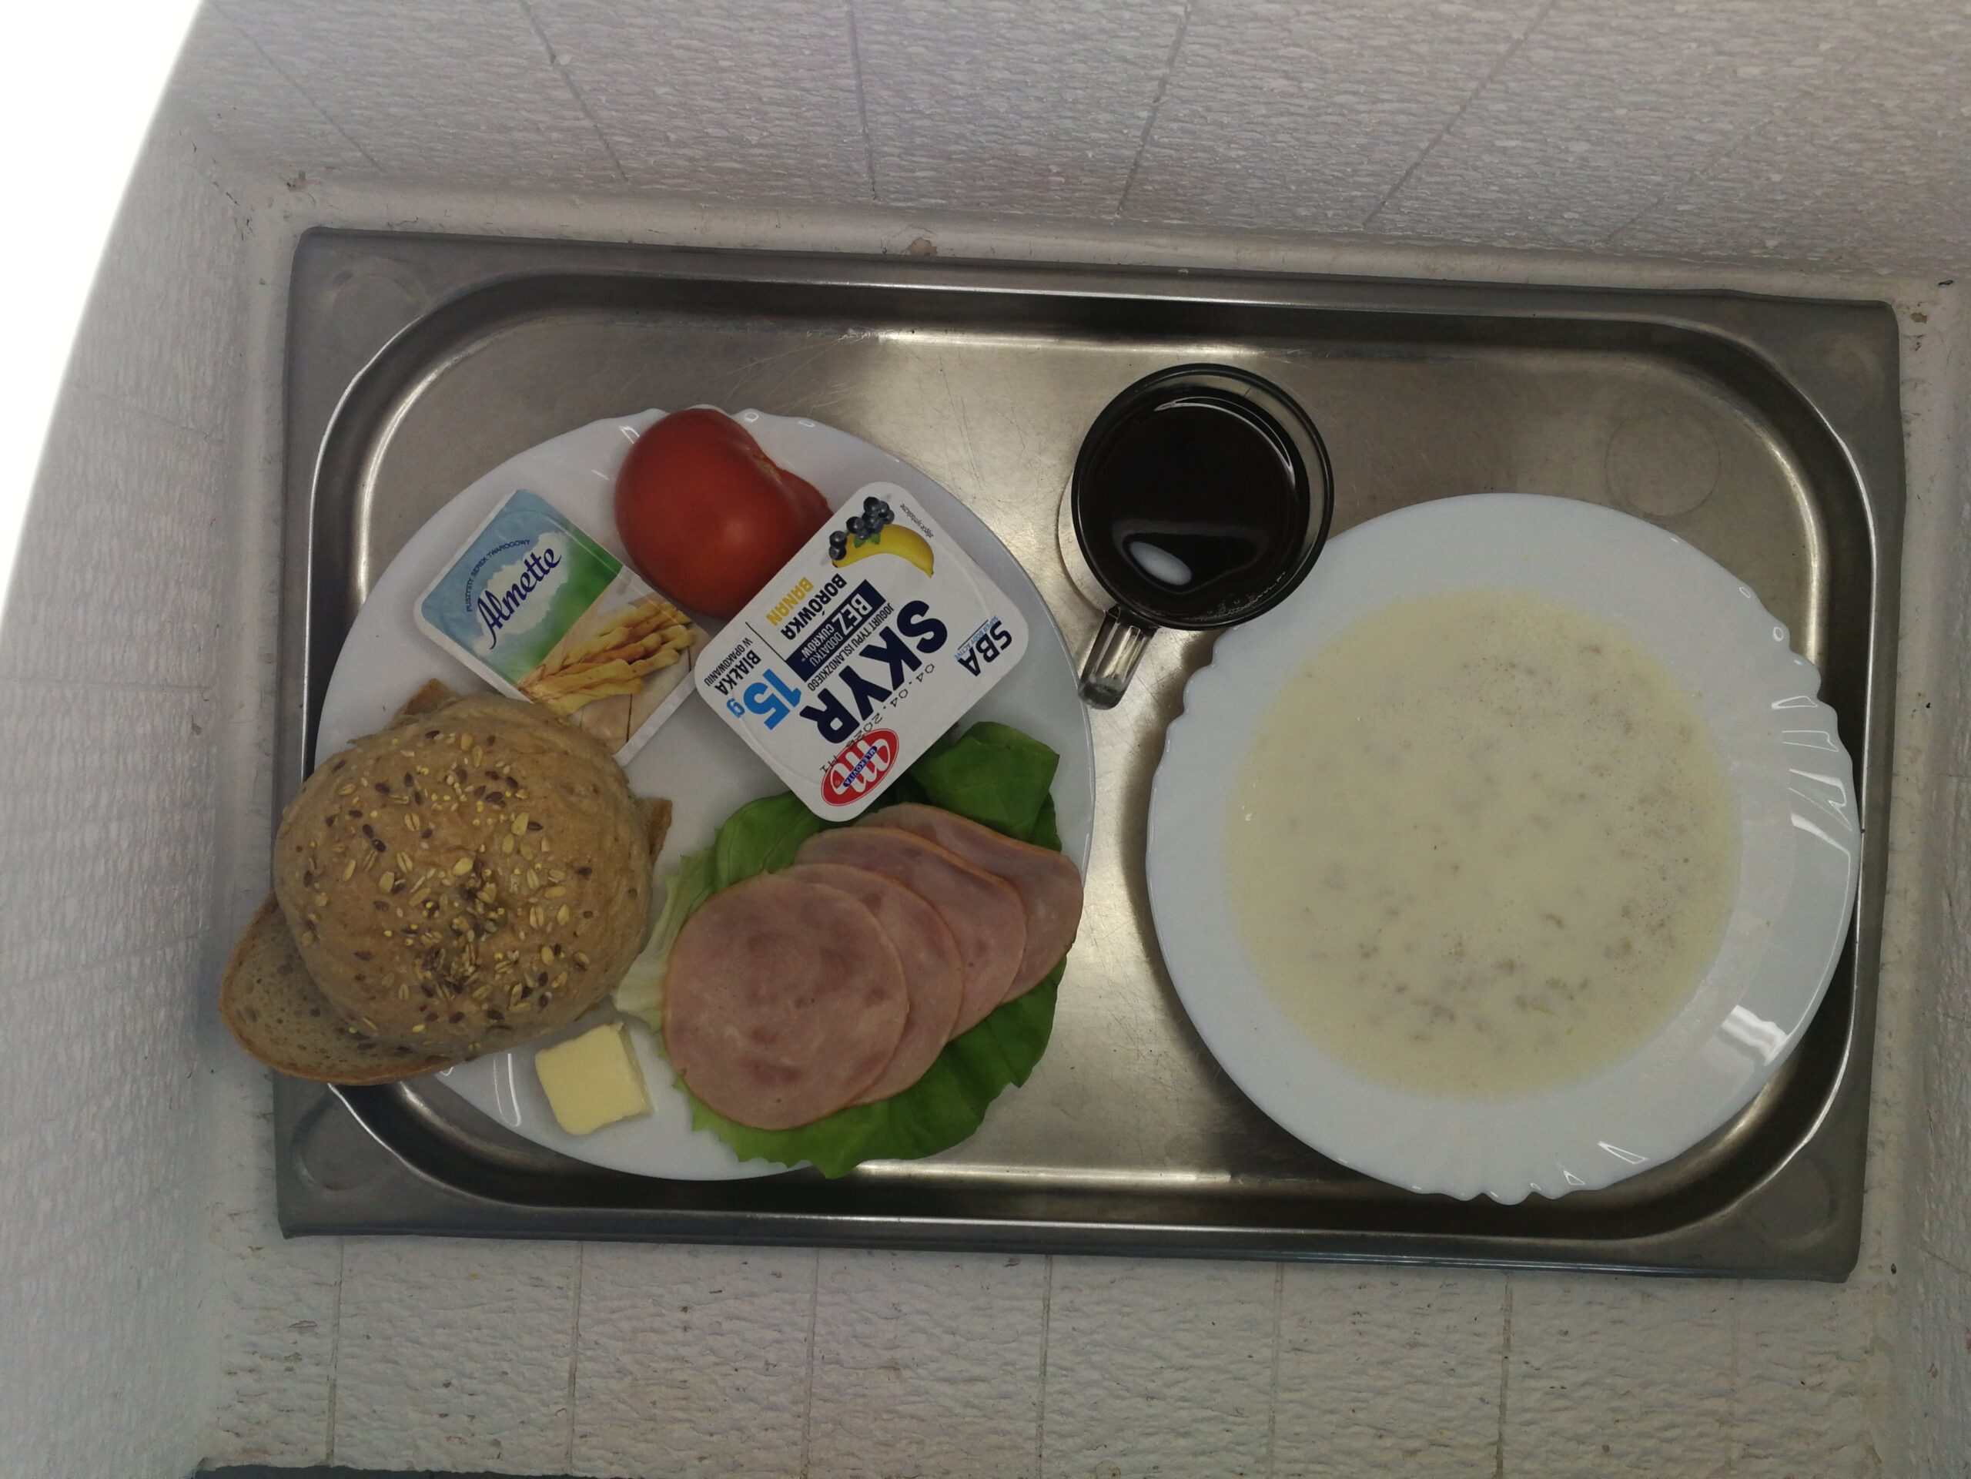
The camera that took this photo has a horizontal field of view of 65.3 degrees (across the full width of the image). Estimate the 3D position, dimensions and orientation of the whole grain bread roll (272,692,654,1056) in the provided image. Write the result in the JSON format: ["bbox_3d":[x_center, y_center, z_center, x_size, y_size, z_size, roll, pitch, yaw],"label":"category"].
[{"bbox_3d":[-0.156,0.040,0.461,0.114,0.053,0.109,0,91,-1],"label":"whole grain bread roll"}]

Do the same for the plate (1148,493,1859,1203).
[{"bbox_3d":[0.168,0.034,0.514,0.231,0.035,0.231,0,91,-1],"label":"plate"}]

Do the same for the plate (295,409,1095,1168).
[{"bbox_3d":[-0.091,0.018,0.509,0.250,0.024,0.250,0,91,-1],"label":"plate"}]

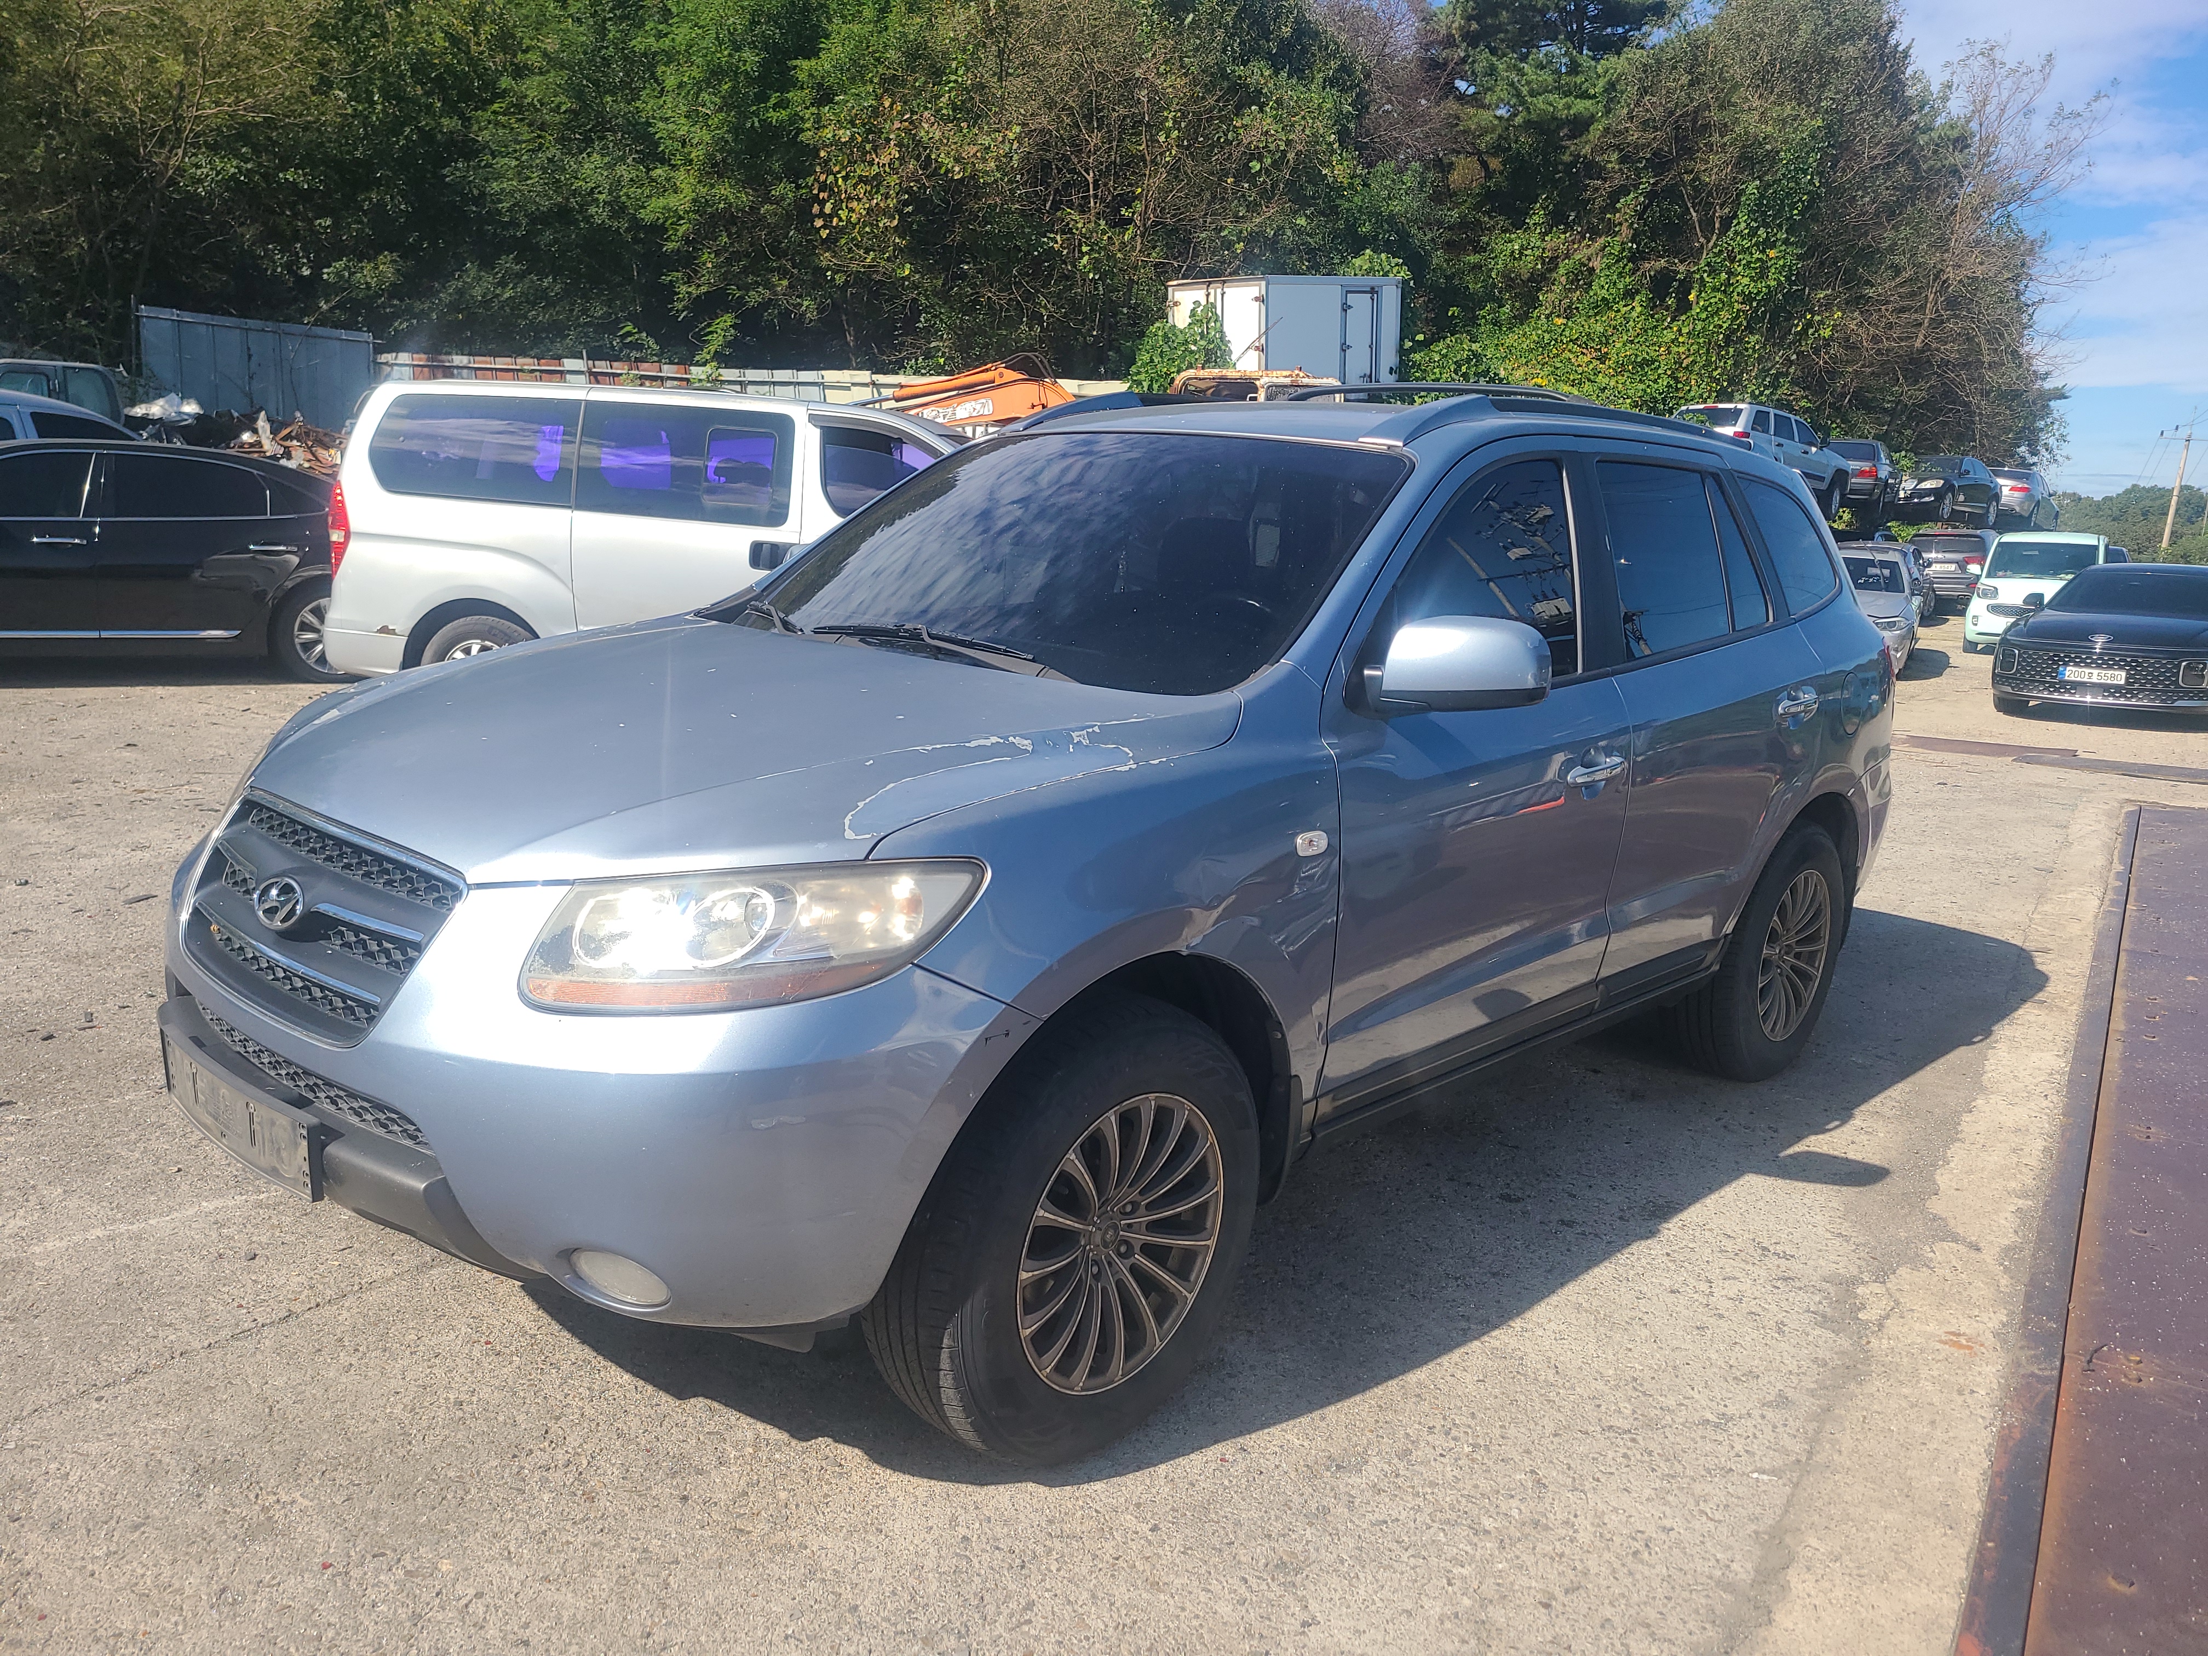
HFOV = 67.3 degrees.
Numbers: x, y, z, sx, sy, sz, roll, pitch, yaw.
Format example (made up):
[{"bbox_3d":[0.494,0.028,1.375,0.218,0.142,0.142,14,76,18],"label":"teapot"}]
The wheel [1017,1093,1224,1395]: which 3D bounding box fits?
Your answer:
[{"bbox_3d":[-0.027,0.626,2.610,0.190,0.475,0.475,13,15,40],"label":"wheel"}]

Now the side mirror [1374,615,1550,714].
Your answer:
[{"bbox_3d":[0.611,-0.285,2.840,0.245,0.170,0.140,13,15,41],"label":"side mirror"}]

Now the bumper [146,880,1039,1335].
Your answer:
[{"bbox_3d":[-1.020,0.306,2.669,1.850,0.640,0.740,14,16,41],"label":"bumper"}]

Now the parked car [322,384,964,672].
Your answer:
[{"bbox_3d":[-1.604,-1.407,9.303,5.120,1.925,1.920,5,11,10],"label":"parked car"}]

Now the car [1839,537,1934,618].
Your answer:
[{"bbox_3d":[15.242,-4.920,32.533,1.800,1.500,4.350,10,13,30],"label":"car"}]

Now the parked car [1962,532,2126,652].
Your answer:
[{"bbox_3d":[13.380,-3.314,23.607,1.595,1.700,3.600,10,13,31],"label":"parked car"}]

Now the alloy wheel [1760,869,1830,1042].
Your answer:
[{"bbox_3d":[1.800,0.330,4.543,0.200,0.472,0.472,13,15,41],"label":"alloy wheel"}]

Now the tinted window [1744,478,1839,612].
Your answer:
[{"bbox_3d":[1.801,-0.731,4.305,0.090,0.350,0.640,-7,1,37],"label":"tinted window"}]

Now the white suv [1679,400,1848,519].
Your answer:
[{"bbox_3d":[11.937,-6.686,30.250,4.630,1.740,1.840,-4,14,-43],"label":"white suv"}]

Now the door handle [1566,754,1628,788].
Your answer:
[{"bbox_3d":[0.991,-0.117,3.369,0.055,0.050,0.240,13,15,41],"label":"door handle"}]

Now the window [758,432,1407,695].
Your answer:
[{"bbox_3d":[-0.153,-0.564,3.390,1.480,0.150,0.980,14,48,41],"label":"window"}]

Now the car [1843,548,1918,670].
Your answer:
[{"bbox_3d":[8.140,-2.490,18.640,1.820,1.440,4.650,9,13,26],"label":"car"}]

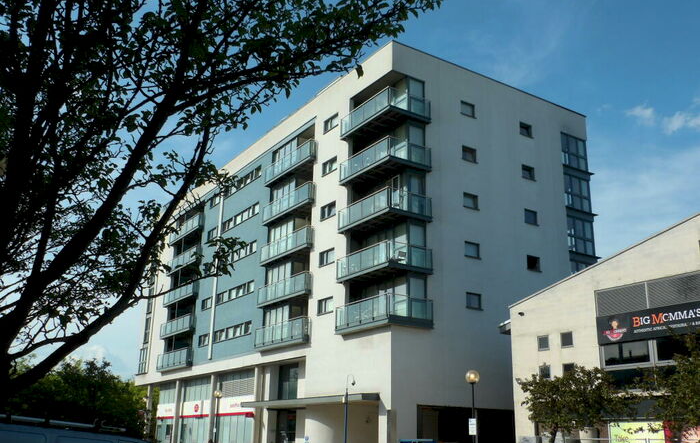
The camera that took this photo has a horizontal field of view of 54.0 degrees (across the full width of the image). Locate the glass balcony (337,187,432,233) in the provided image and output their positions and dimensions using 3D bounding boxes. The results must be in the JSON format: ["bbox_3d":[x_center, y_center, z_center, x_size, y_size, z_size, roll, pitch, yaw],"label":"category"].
[{"bbox_3d":[1.918,-0.321,38.765,2.925,1.364,4.960,12,-21,-31],"label":"glass balcony"}]

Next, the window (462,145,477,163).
[{"bbox_3d":[7.094,-3.983,40.862,1.122,0.874,0.150,12,-21,-31],"label":"window"}]

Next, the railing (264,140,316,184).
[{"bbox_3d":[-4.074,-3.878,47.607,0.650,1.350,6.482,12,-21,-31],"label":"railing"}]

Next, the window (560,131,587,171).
[{"bbox_3d":[15.060,-4.605,45.997,2.538,2.349,0.203,12,-20,-31],"label":"window"}]

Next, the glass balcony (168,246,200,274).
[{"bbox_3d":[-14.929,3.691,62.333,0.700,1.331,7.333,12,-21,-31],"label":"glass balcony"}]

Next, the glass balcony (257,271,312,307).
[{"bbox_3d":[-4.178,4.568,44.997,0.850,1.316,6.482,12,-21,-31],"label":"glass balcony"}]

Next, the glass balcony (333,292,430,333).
[{"bbox_3d":[1.778,5.111,36.564,2.871,1.479,4.959,12,-20,-31],"label":"glass balcony"}]

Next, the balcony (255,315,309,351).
[{"bbox_3d":[-4.282,7.180,43.191,0.550,1.500,6.400,12,-21,-31],"label":"balcony"}]

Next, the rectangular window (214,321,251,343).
[{"bbox_3d":[-8.623,8.173,50.428,0.150,0.873,6.739,12,-20,-31],"label":"rectangular window"}]

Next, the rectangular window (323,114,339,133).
[{"bbox_3d":[-1.154,-6.230,44.029,0.150,0.935,1.751,12,-21,-31],"label":"rectangular window"}]

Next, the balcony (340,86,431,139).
[{"bbox_3d":[2.008,-5.779,39.786,2.800,1.420,4.950,12,-21,-31],"label":"balcony"}]

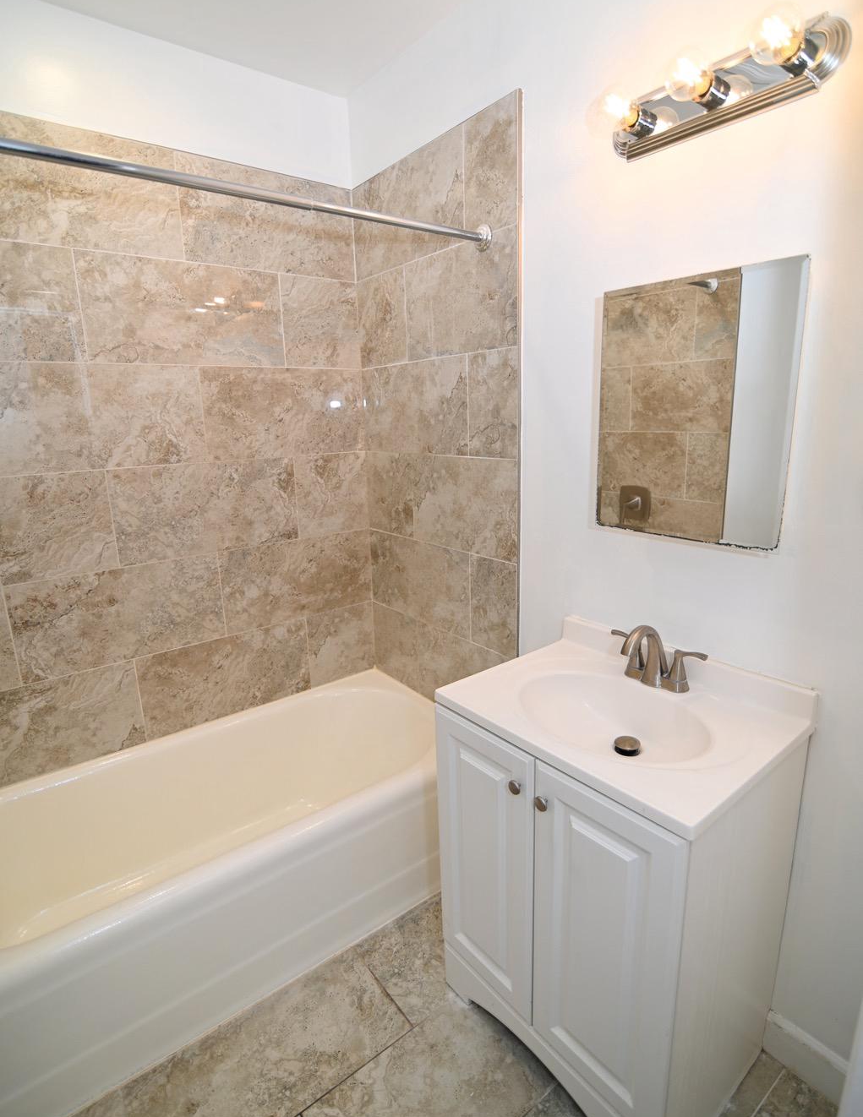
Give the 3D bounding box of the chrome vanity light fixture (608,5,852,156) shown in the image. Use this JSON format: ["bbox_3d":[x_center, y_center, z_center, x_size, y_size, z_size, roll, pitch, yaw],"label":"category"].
[{"bbox_3d":[0.481,-0.862,1.054,0.140,0.115,0.448,-12,17,-37],"label":"chrome vanity light fixture"}]

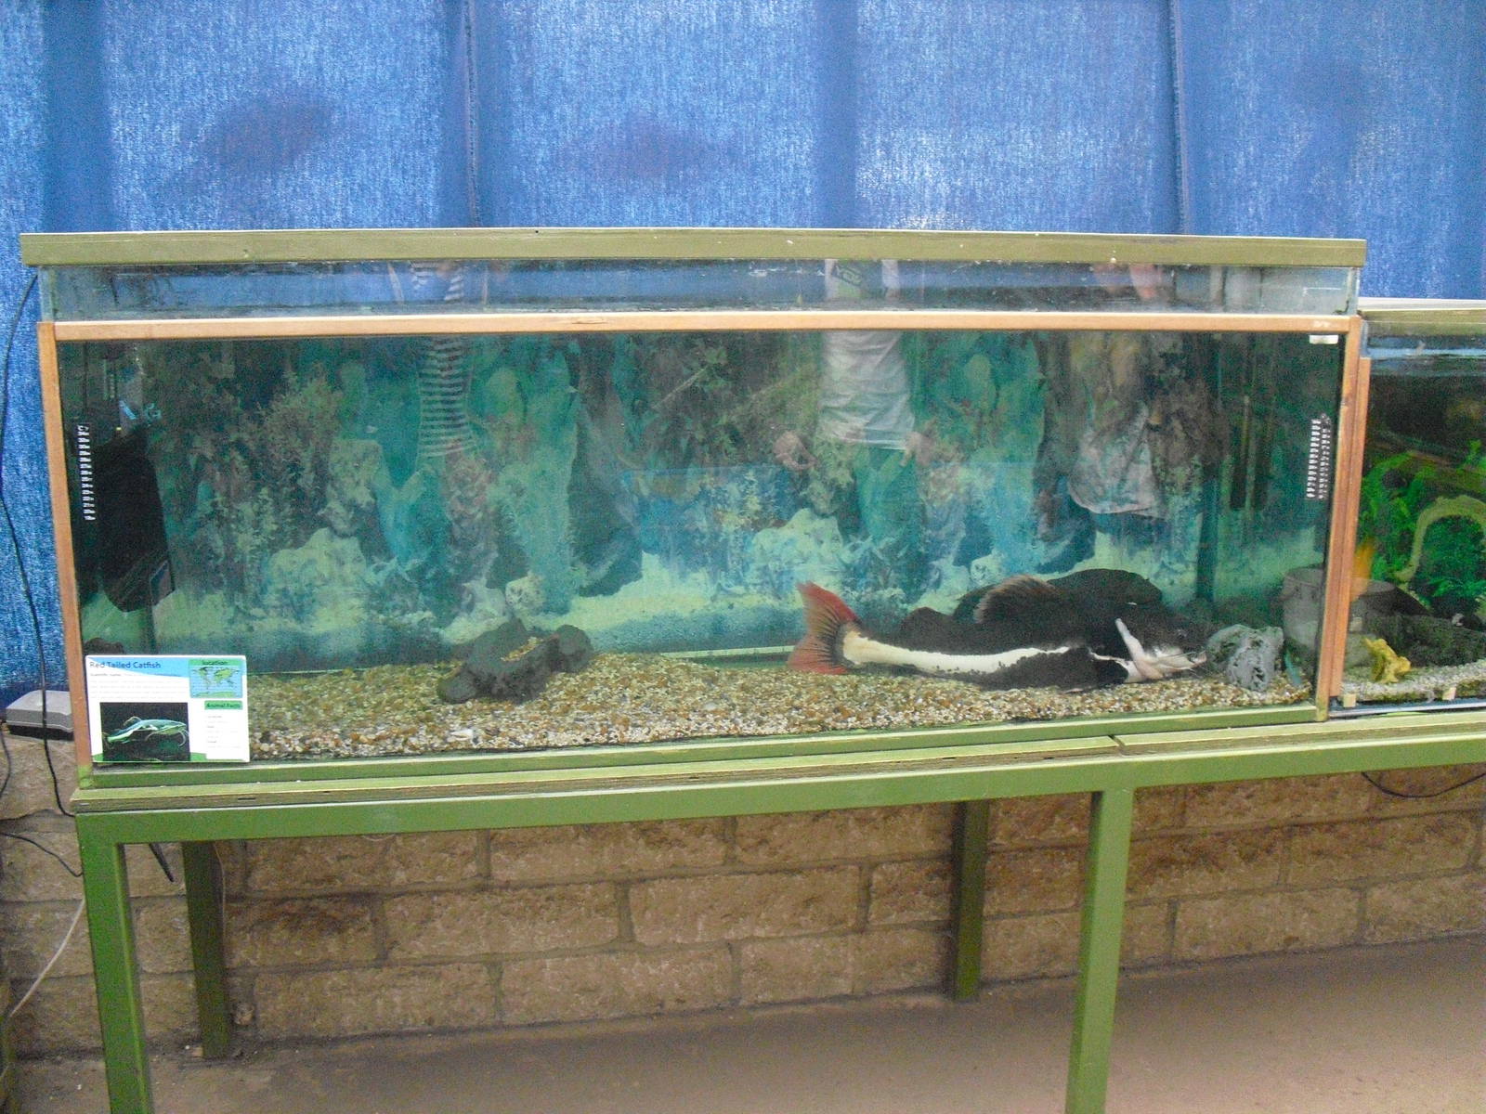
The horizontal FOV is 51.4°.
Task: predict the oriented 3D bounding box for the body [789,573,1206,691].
[{"bbox_3d":[0.402,0.114,2.481,0.640,0.165,0.175,-1,13,-5],"label":"body"}]

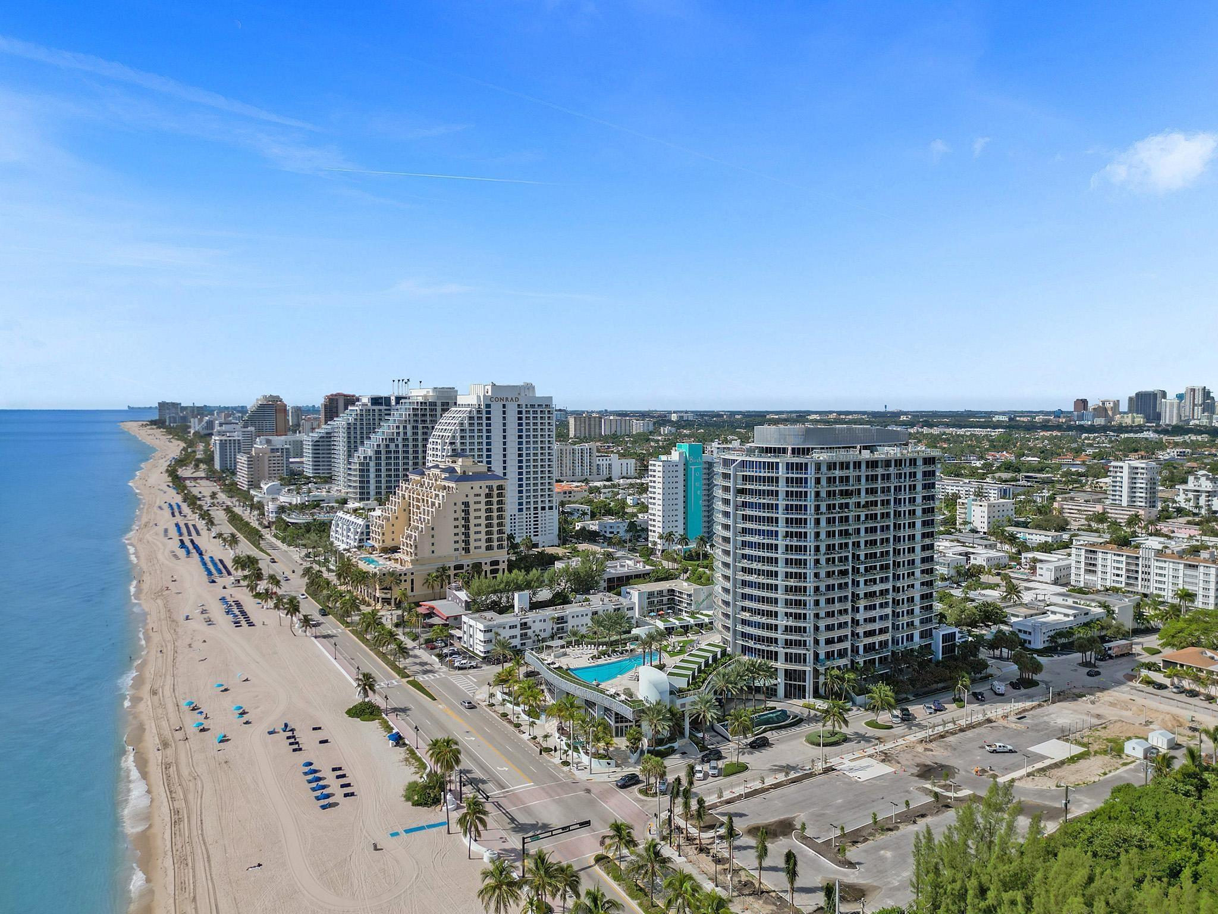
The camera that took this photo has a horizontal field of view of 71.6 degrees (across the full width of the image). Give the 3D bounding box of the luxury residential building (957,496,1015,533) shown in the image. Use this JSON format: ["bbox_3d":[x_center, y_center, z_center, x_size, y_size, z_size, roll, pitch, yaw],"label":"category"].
[{"bbox_3d":[220.130,34.476,493.629,24.995,19.098,20.073,-2,4,-32],"label":"luxury residential building"}]

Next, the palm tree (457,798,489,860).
[{"bbox_3d":[-22.057,60.242,137.064,5.108,10.329,5.108,0,3,0],"label":"palm tree"}]

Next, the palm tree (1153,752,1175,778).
[{"bbox_3d":[107.229,60.042,163.149,4.800,7.500,4.800,-2,4,-31],"label":"palm tree"}]

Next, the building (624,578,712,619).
[{"bbox_3d":[21.938,50.950,302.330,29.600,9.300,18.600,-2,4,-32],"label":"building"}]

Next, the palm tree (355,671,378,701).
[{"bbox_3d":[-59.277,56.554,205.219,5.400,9.400,5.400,-2,4,-31],"label":"palm tree"}]

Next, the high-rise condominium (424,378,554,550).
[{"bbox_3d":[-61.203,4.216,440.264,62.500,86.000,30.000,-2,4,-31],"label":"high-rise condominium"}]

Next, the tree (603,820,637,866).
[{"bbox_3d":[1.726,61.413,132.920,5.402,8.487,5.402,0,3,0],"label":"tree"}]

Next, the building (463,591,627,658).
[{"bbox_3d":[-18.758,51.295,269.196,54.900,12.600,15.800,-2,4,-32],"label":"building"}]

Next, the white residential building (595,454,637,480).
[{"bbox_3d":[2.151,10.068,838.428,45.000,26.000,18.000,-2,4,-31],"label":"white residential building"}]

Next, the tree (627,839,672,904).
[{"bbox_3d":[6.241,61.089,124.172,6.700,10.100,6.700,0,3,0],"label":"tree"}]

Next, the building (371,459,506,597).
[{"bbox_3d":[-77.738,25.379,350.942,50.000,54.500,62.000,-2,4,-31],"label":"building"}]

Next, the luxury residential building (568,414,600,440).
[{"bbox_3d":[-50.494,-60.471,1775.918,64.000,54.000,23.000,-2,4,-31],"label":"luxury residential building"}]

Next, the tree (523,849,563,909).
[{"bbox_3d":[-9.832,61.564,122.623,5.816,9.419,5.816,0,3,0],"label":"tree"}]

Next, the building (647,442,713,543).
[{"bbox_3d":[41.310,20.054,435.955,42.000,54.500,15.500,-2,4,-31],"label":"building"}]

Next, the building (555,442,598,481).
[{"bbox_3d":[-35.463,5.663,823.417,45.500,37.000,21.000,-2,4,-31],"label":"building"}]

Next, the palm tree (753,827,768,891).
[{"bbox_3d":[22.839,60.834,127.579,2.400,10.200,2.400,0,3,0],"label":"palm tree"}]

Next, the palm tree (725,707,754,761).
[{"bbox_3d":[26.527,57.259,172.754,5.300,11.900,5.300,0,3,0],"label":"palm tree"}]

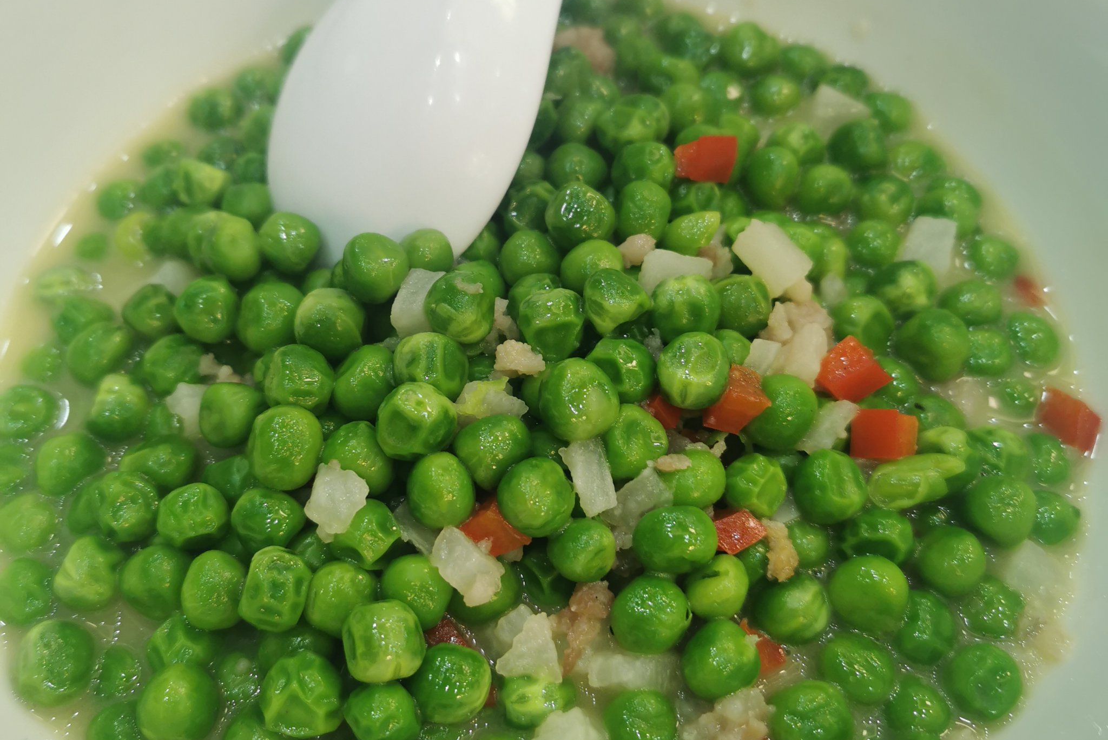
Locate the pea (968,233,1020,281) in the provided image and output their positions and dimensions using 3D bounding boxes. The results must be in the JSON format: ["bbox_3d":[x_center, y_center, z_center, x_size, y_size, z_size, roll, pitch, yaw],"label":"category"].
[{"bbox_3d":[0.065,-0.017,0.172,0.008,0.007,0.008,0,58,0],"label":"pea"}]

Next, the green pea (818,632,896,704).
[{"bbox_3d":[0.038,0.037,0.143,0.009,0.009,0.009,-1,58,0],"label":"green pea"}]

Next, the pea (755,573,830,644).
[{"bbox_3d":[0.029,0.029,0.141,0.009,0.009,0.009,0,58,0],"label":"pea"}]

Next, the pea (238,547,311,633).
[{"bbox_3d":[-0.034,0.027,0.142,0.009,0.010,0.011,-2,58,0],"label":"pea"}]

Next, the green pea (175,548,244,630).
[{"bbox_3d":[-0.043,0.028,0.145,0.008,0.010,0.010,-1,58,0],"label":"green pea"}]

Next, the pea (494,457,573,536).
[{"bbox_3d":[-0.002,0.015,0.135,0.009,0.009,0.010,-1,58,0],"label":"pea"}]

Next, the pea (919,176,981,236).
[{"bbox_3d":[0.063,-0.026,0.183,0.010,0.010,0.010,-1,58,0],"label":"pea"}]

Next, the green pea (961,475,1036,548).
[{"bbox_3d":[0.058,0.018,0.150,0.010,0.010,0.010,-2,58,0],"label":"green pea"}]

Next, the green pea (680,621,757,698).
[{"bbox_3d":[0.021,0.036,0.143,0.010,0.009,0.010,0,58,0],"label":"green pea"}]

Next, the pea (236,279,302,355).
[{"bbox_3d":[-0.039,-0.007,0.158,0.009,0.009,0.010,0,58,0],"label":"pea"}]

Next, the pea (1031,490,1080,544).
[{"bbox_3d":[0.068,0.020,0.158,0.008,0.008,0.008,0,58,0],"label":"pea"}]

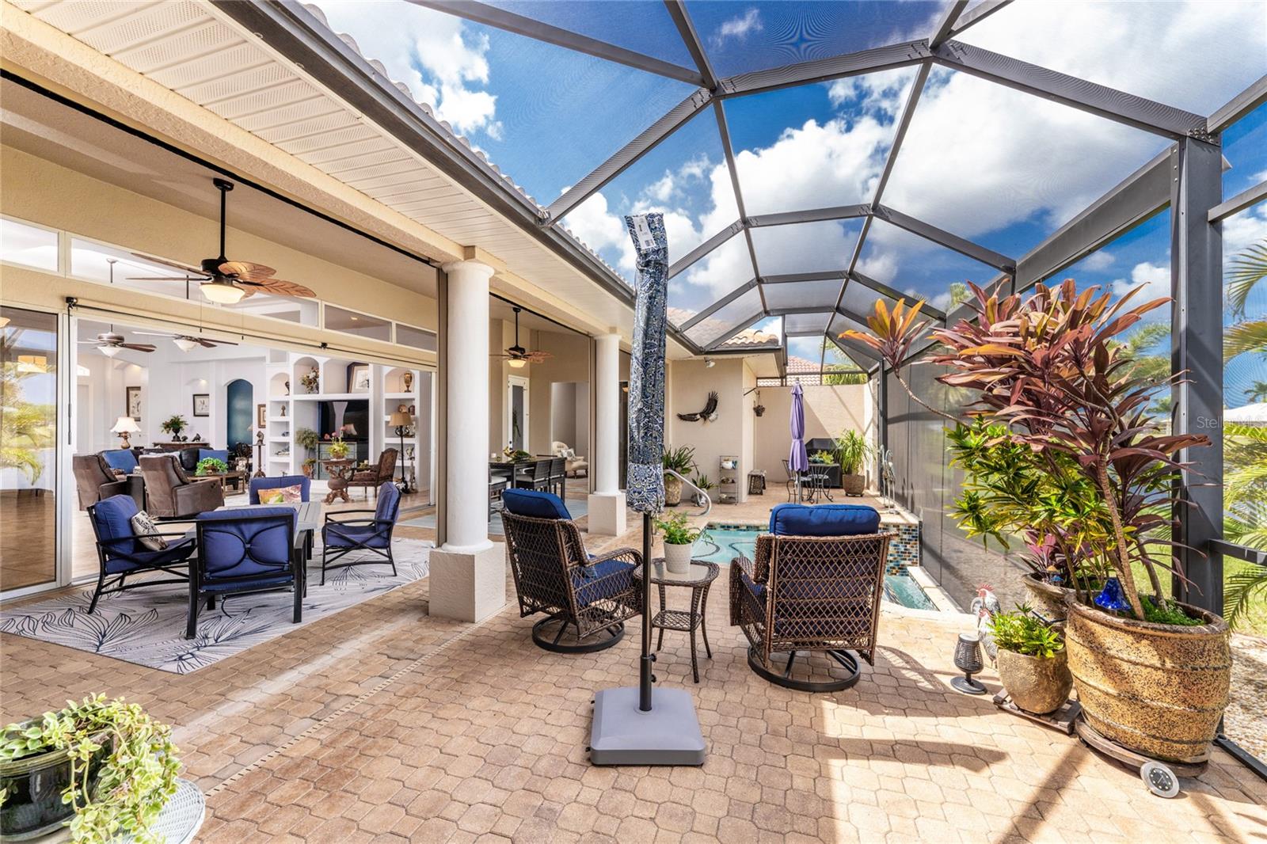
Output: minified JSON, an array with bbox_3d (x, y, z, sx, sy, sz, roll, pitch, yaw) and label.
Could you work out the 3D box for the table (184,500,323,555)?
[{"bbox_3d":[-3.387,1.161,4.526,0.850,0.620,1.280,0,-1,-31],"label":"table"}]

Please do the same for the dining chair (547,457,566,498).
[{"bbox_3d":[-1.528,1.043,8.503,0.530,0.900,0.500,0,0,18],"label":"dining chair"}]

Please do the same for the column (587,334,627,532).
[{"bbox_3d":[-0.345,0.150,6.684,0.405,2.680,0.405,0,-1,18],"label":"column"}]

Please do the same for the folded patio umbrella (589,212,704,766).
[{"bbox_3d":[0.064,0.229,2.246,0.463,2.367,0.463,0,0,0],"label":"folded patio umbrella"}]

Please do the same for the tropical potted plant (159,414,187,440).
[{"bbox_3d":[-12.348,0.146,13.200,0.540,0.720,0.540,0,-1,18],"label":"tropical potted plant"}]

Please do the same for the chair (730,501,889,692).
[{"bbox_3d":[0.982,0.924,2.881,0.735,0.977,0.806,0,0,-4],"label":"chair"}]

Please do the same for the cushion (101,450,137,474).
[{"bbox_3d":[-9.691,0.766,9.300,0.170,0.460,0.480,-22,-5,11],"label":"cushion"}]

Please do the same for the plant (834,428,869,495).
[{"bbox_3d":[4.633,0.826,10.404,0.750,1.420,0.750,0,0,18],"label":"plant"}]

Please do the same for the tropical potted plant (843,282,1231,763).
[{"bbox_3d":[1.950,0.375,2.557,1.450,2.080,1.100,0,0,18],"label":"tropical potted plant"}]

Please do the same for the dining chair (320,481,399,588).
[{"bbox_3d":[-2.619,1.040,4.841,0.723,0.851,0.673,0,0,-26],"label":"dining chair"}]

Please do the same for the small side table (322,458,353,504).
[{"bbox_3d":[-5.526,1.093,9.202,0.550,0.770,0.550,0,0,18],"label":"small side table"}]

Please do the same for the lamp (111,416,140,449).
[{"bbox_3d":[-11.547,0.281,11.200,0.450,0.780,0.450,0,-1,18],"label":"lamp"}]

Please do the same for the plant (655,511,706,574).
[{"bbox_3d":[0.274,0.697,2.881,0.302,0.353,0.282,0,0,0],"label":"plant"}]

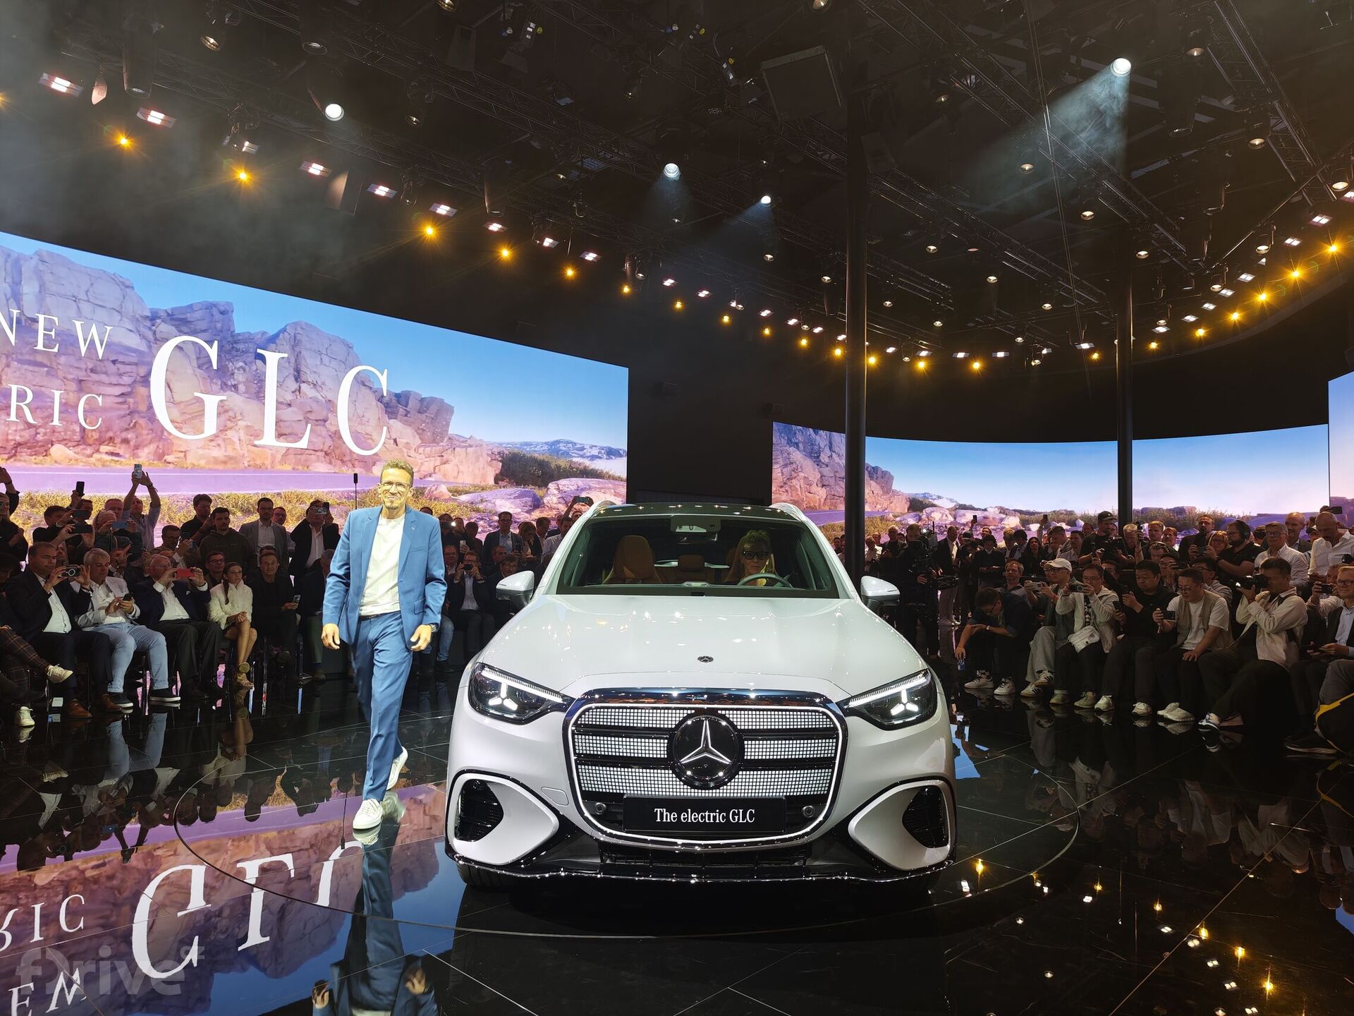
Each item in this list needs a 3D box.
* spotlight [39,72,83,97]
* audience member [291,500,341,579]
[{"bbox_3d":[-5.885,-4.045,8.600,0.360,0.180,0.170,0,-45,-45],"label":"spotlight"},{"bbox_3d":[-4.044,0.832,10.100,0.580,1.830,0.450,2,-3,-28],"label":"audience member"}]

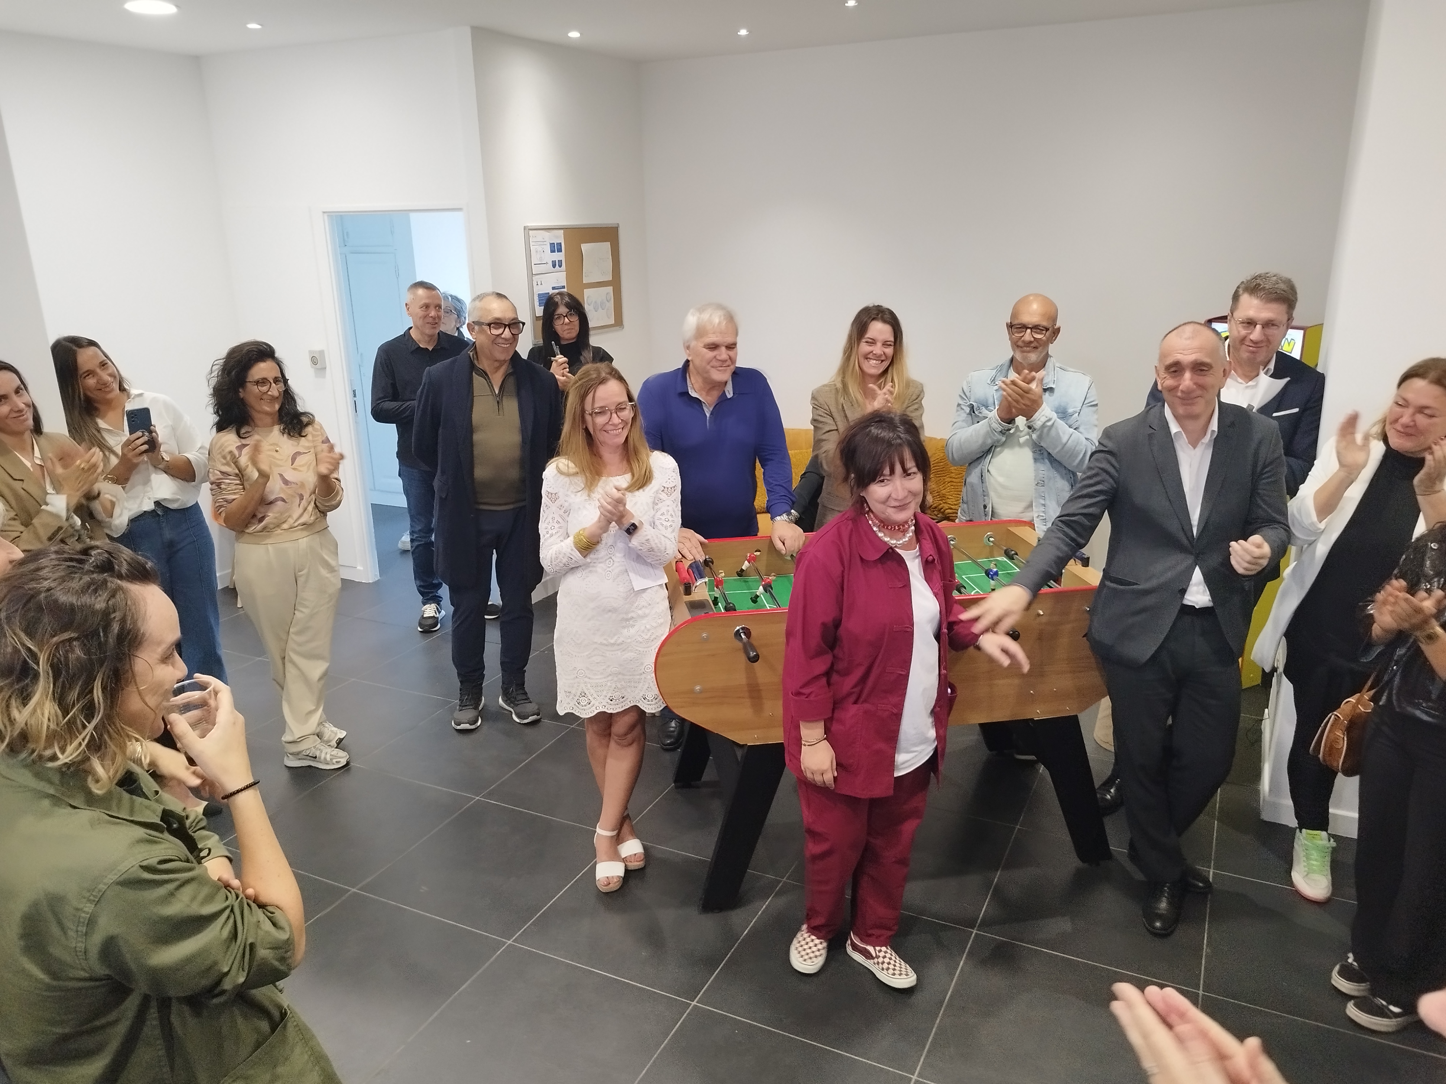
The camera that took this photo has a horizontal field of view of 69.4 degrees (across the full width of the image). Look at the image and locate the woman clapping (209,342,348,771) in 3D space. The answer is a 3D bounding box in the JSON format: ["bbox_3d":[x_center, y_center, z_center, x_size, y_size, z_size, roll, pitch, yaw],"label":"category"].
[{"bbox_3d":[-1.579,0.080,3.849,0.500,1.615,0.430,-16,22,-39],"label":"woman clapping"}]

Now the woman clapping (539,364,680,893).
[{"bbox_3d":[-0.319,0.271,3.143,0.450,1.605,0.400,-4,17,-9],"label":"woman clapping"}]

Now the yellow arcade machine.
[{"bbox_3d":[2.284,-0.194,4.577,0.560,1.550,0.480,-11,19,-29],"label":"yellow arcade machine"}]

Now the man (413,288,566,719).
[{"bbox_3d":[-0.946,-0.112,4.234,0.570,1.730,0.400,-6,18,-16],"label":"man"}]

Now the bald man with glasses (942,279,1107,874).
[{"bbox_3d":[1.123,-0.037,3.865,0.570,1.710,0.420,4,18,16],"label":"bald man with glasses"}]

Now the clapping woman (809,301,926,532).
[{"bbox_3d":[0.573,-0.076,4.110,0.460,1.665,0.380,0,17,3],"label":"clapping woman"}]

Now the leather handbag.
[{"bbox_3d":[1.647,0.483,2.709,0.240,0.235,0.120,-7,18,-19],"label":"leather handbag"}]

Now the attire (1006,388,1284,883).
[{"bbox_3d":[1.201,0.328,2.968,0.670,1.450,0.460,4,18,17],"label":"attire"}]

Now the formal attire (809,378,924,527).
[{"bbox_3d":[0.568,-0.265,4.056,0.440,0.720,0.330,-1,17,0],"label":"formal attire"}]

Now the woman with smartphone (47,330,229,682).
[{"bbox_3d":[-2.161,0.065,3.904,0.580,1.630,0.480,-11,20,-30],"label":"woman with smartphone"}]

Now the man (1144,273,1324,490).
[{"bbox_3d":[1.631,0.020,3.499,0.560,1.790,0.420,5,18,21],"label":"man"}]

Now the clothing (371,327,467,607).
[{"bbox_3d":[-1.468,-0.327,5.301,0.520,1.400,0.340,-11,20,-30],"label":"clothing"}]

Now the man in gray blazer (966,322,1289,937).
[{"bbox_3d":[1.137,0.225,3.003,0.850,1.710,0.500,6,18,22],"label":"man in gray blazer"}]

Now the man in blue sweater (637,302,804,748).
[{"bbox_3d":[-0.015,0.002,3.816,0.580,1.715,0.520,-3,17,-4],"label":"man in blue sweater"}]

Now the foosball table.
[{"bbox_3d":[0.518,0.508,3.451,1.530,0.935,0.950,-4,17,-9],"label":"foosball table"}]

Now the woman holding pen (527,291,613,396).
[{"bbox_3d":[-0.773,-0.448,5.444,0.460,1.660,0.400,-5,17,-13],"label":"woman holding pen"}]

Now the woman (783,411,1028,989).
[{"bbox_3d":[0.446,0.404,2.795,0.640,1.520,0.430,-10,19,-27],"label":"woman"}]

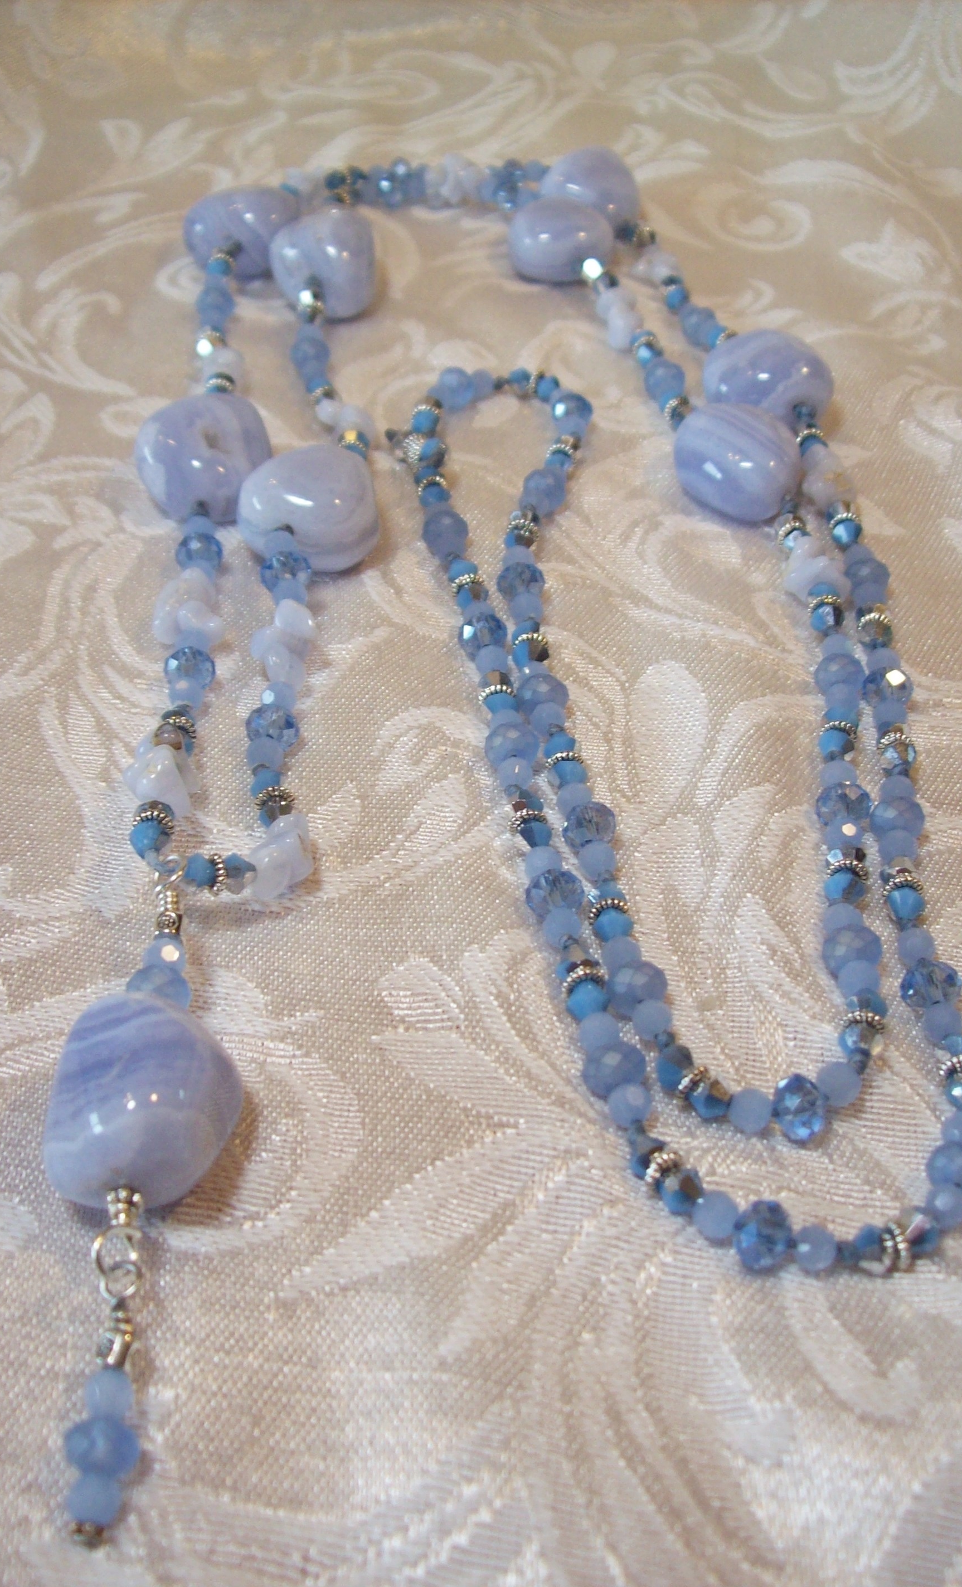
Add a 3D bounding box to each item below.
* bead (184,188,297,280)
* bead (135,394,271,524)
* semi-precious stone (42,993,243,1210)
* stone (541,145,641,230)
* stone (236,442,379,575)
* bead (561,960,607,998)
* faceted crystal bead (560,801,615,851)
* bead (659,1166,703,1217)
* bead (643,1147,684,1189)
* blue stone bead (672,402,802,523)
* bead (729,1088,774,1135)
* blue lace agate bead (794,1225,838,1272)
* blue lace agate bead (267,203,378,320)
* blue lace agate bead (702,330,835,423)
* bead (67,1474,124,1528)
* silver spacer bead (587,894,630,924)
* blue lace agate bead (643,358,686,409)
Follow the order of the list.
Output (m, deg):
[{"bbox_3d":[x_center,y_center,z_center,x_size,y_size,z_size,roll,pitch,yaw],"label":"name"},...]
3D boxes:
[{"bbox_3d":[-0.040,-0.094,0.278,0.019,0.014,0.015,-7,44,-7],"label":"bead"},{"bbox_3d":[-0.038,-0.046,0.228,0.018,0.015,0.019,-1,43,-3],"label":"bead"},{"bbox_3d":[-0.031,0.028,0.150,0.018,0.015,0.020,1,43,-1],"label":"semi-precious stone"},{"bbox_3d":[0.019,-0.109,0.298,0.018,0.014,0.018,-7,44,-10],"label":"stone"},{"bbox_3d":[-0.023,-0.038,0.216,0.018,0.015,0.018,0,44,0],"label":"stone"},{"bbox_3d":[0.010,0.019,0.165,0.004,0.004,0.002,-14,46,-15],"label":"bead"},{"bbox_3d":[0.012,0.004,0.180,0.006,0.006,0.005,-8,44,-8],"label":"faceted crystal bead"},{"bbox_3d":[0.018,0.036,0.148,0.004,0.004,0.004,-25,49,-24],"label":"bead"},{"bbox_3d":[0.017,0.034,0.149,0.005,0.005,0.002,-21,47,-20],"label":"bead"},{"bbox_3d":[0.035,-0.045,0.225,0.015,0.015,0.019,-30,51,-28],"label":"blue stone bead"},{"bbox_3d":[0.025,0.030,0.154,0.004,0.004,0.004,0,44,0],"label":"bead"},{"bbox_3d":[0.030,0.040,0.146,0.004,0.004,0.004,6,43,5],"label":"blue lace agate bead"},{"bbox_3d":[-0.025,-0.085,0.264,0.017,0.017,0.018,0,44,0],"label":"blue lace agate bead"},{"bbox_3d":[0.042,-0.060,0.241,0.019,0.014,0.015,21,48,21],"label":"blue lace agate bead"},{"bbox_3d":[-0.030,0.055,0.128,0.004,0.004,0.004,0,44,0],"label":"bead"},{"bbox_3d":[0.014,0.013,0.175,0.004,0.004,0.002,-5,44,-7],"label":"silver spacer bead"},{"bbox_3d":[0.027,-0.061,0.247,0.006,0.006,0.006,-11,45,-12],"label":"blue lace agate bead"}]

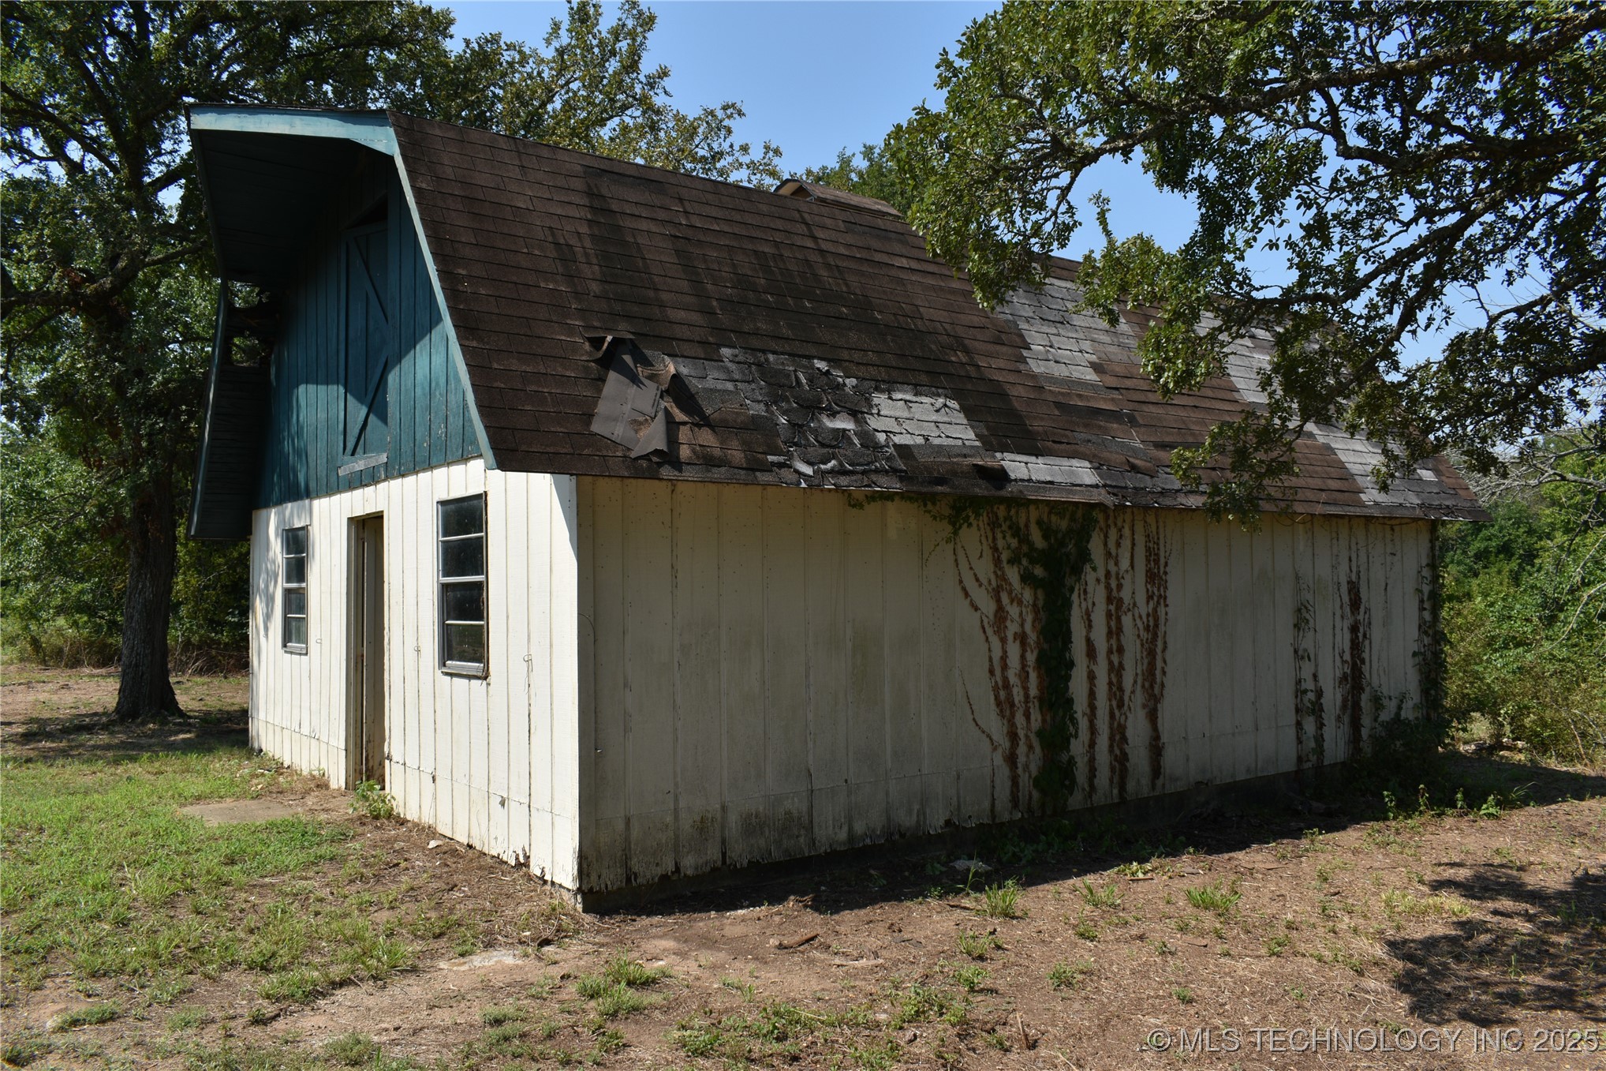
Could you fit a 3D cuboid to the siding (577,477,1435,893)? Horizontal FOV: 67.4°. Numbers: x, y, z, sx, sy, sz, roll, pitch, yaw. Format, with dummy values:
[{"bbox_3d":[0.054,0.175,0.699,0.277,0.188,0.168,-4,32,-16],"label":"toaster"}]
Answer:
[{"bbox_3d":[2.483,0.823,9.038,9.160,2.200,0.100,1,-3,-37],"label":"siding"}]

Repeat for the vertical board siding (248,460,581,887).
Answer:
[{"bbox_3d":[-3.327,0.803,9.199,0.100,2.380,7.300,1,-3,-37],"label":"vertical board siding"}]

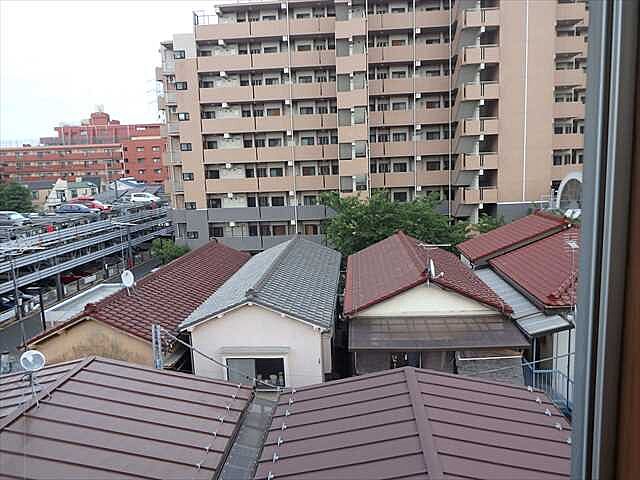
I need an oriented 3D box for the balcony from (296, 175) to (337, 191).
[{"bbox_3d":[-0.201,-5.504,43.078,3.927,1.350,1.300,-1,7,4],"label":"balcony"}]

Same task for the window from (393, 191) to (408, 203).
[{"bbox_3d":[7.850,-4.153,43.110,1.380,1.030,0.120,-2,8,4],"label":"window"}]

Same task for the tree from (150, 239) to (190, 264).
[{"bbox_3d":[-11.996,1.165,36.052,2.900,2.600,2.700,-1,8,5],"label":"tree"}]

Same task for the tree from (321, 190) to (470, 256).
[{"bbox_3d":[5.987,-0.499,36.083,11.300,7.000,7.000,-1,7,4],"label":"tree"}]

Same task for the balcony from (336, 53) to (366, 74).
[{"bbox_3d":[2.692,-14.909,38.011,2.434,1.439,1.300,-1,7,4],"label":"balcony"}]

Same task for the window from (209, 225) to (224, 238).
[{"bbox_3d":[-10.603,-0.871,45.454,1.500,1.250,0.150,-1,8,5],"label":"window"}]

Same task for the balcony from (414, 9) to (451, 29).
[{"bbox_3d":[10.176,-19.924,40.630,3.108,1.350,1.300,-1,7,4],"label":"balcony"}]

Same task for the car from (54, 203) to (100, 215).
[{"bbox_3d":[-29.026,-3.727,53.000,4.500,1.450,1.720,-1,7,8],"label":"car"}]

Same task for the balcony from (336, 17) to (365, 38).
[{"bbox_3d":[2.642,-17.886,37.929,2.580,1.550,1.300,-1,8,5],"label":"balcony"}]

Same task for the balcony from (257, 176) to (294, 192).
[{"bbox_3d":[-4.157,-5.432,43.533,3.450,1.350,1.300,-1,8,5],"label":"balcony"}]

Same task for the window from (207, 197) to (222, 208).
[{"bbox_3d":[-10.473,-3.658,44.241,1.450,1.080,0.120,-2,8,4],"label":"window"}]

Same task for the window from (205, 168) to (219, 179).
[{"bbox_3d":[-10.585,-6.436,43.876,1.380,1.030,0.120,-2,8,4],"label":"window"}]

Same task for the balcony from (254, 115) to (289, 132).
[{"bbox_3d":[-4.192,-10.927,41.984,3.350,1.360,1.300,-2,8,4],"label":"balcony"}]

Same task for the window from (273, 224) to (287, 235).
[{"bbox_3d":[-4.014,-0.999,44.222,1.400,1.050,0.120,-2,8,4],"label":"window"}]

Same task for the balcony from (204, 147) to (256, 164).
[{"bbox_3d":[-8.564,-8.117,43.282,4.968,1.350,1.300,-1,7,4],"label":"balcony"}]

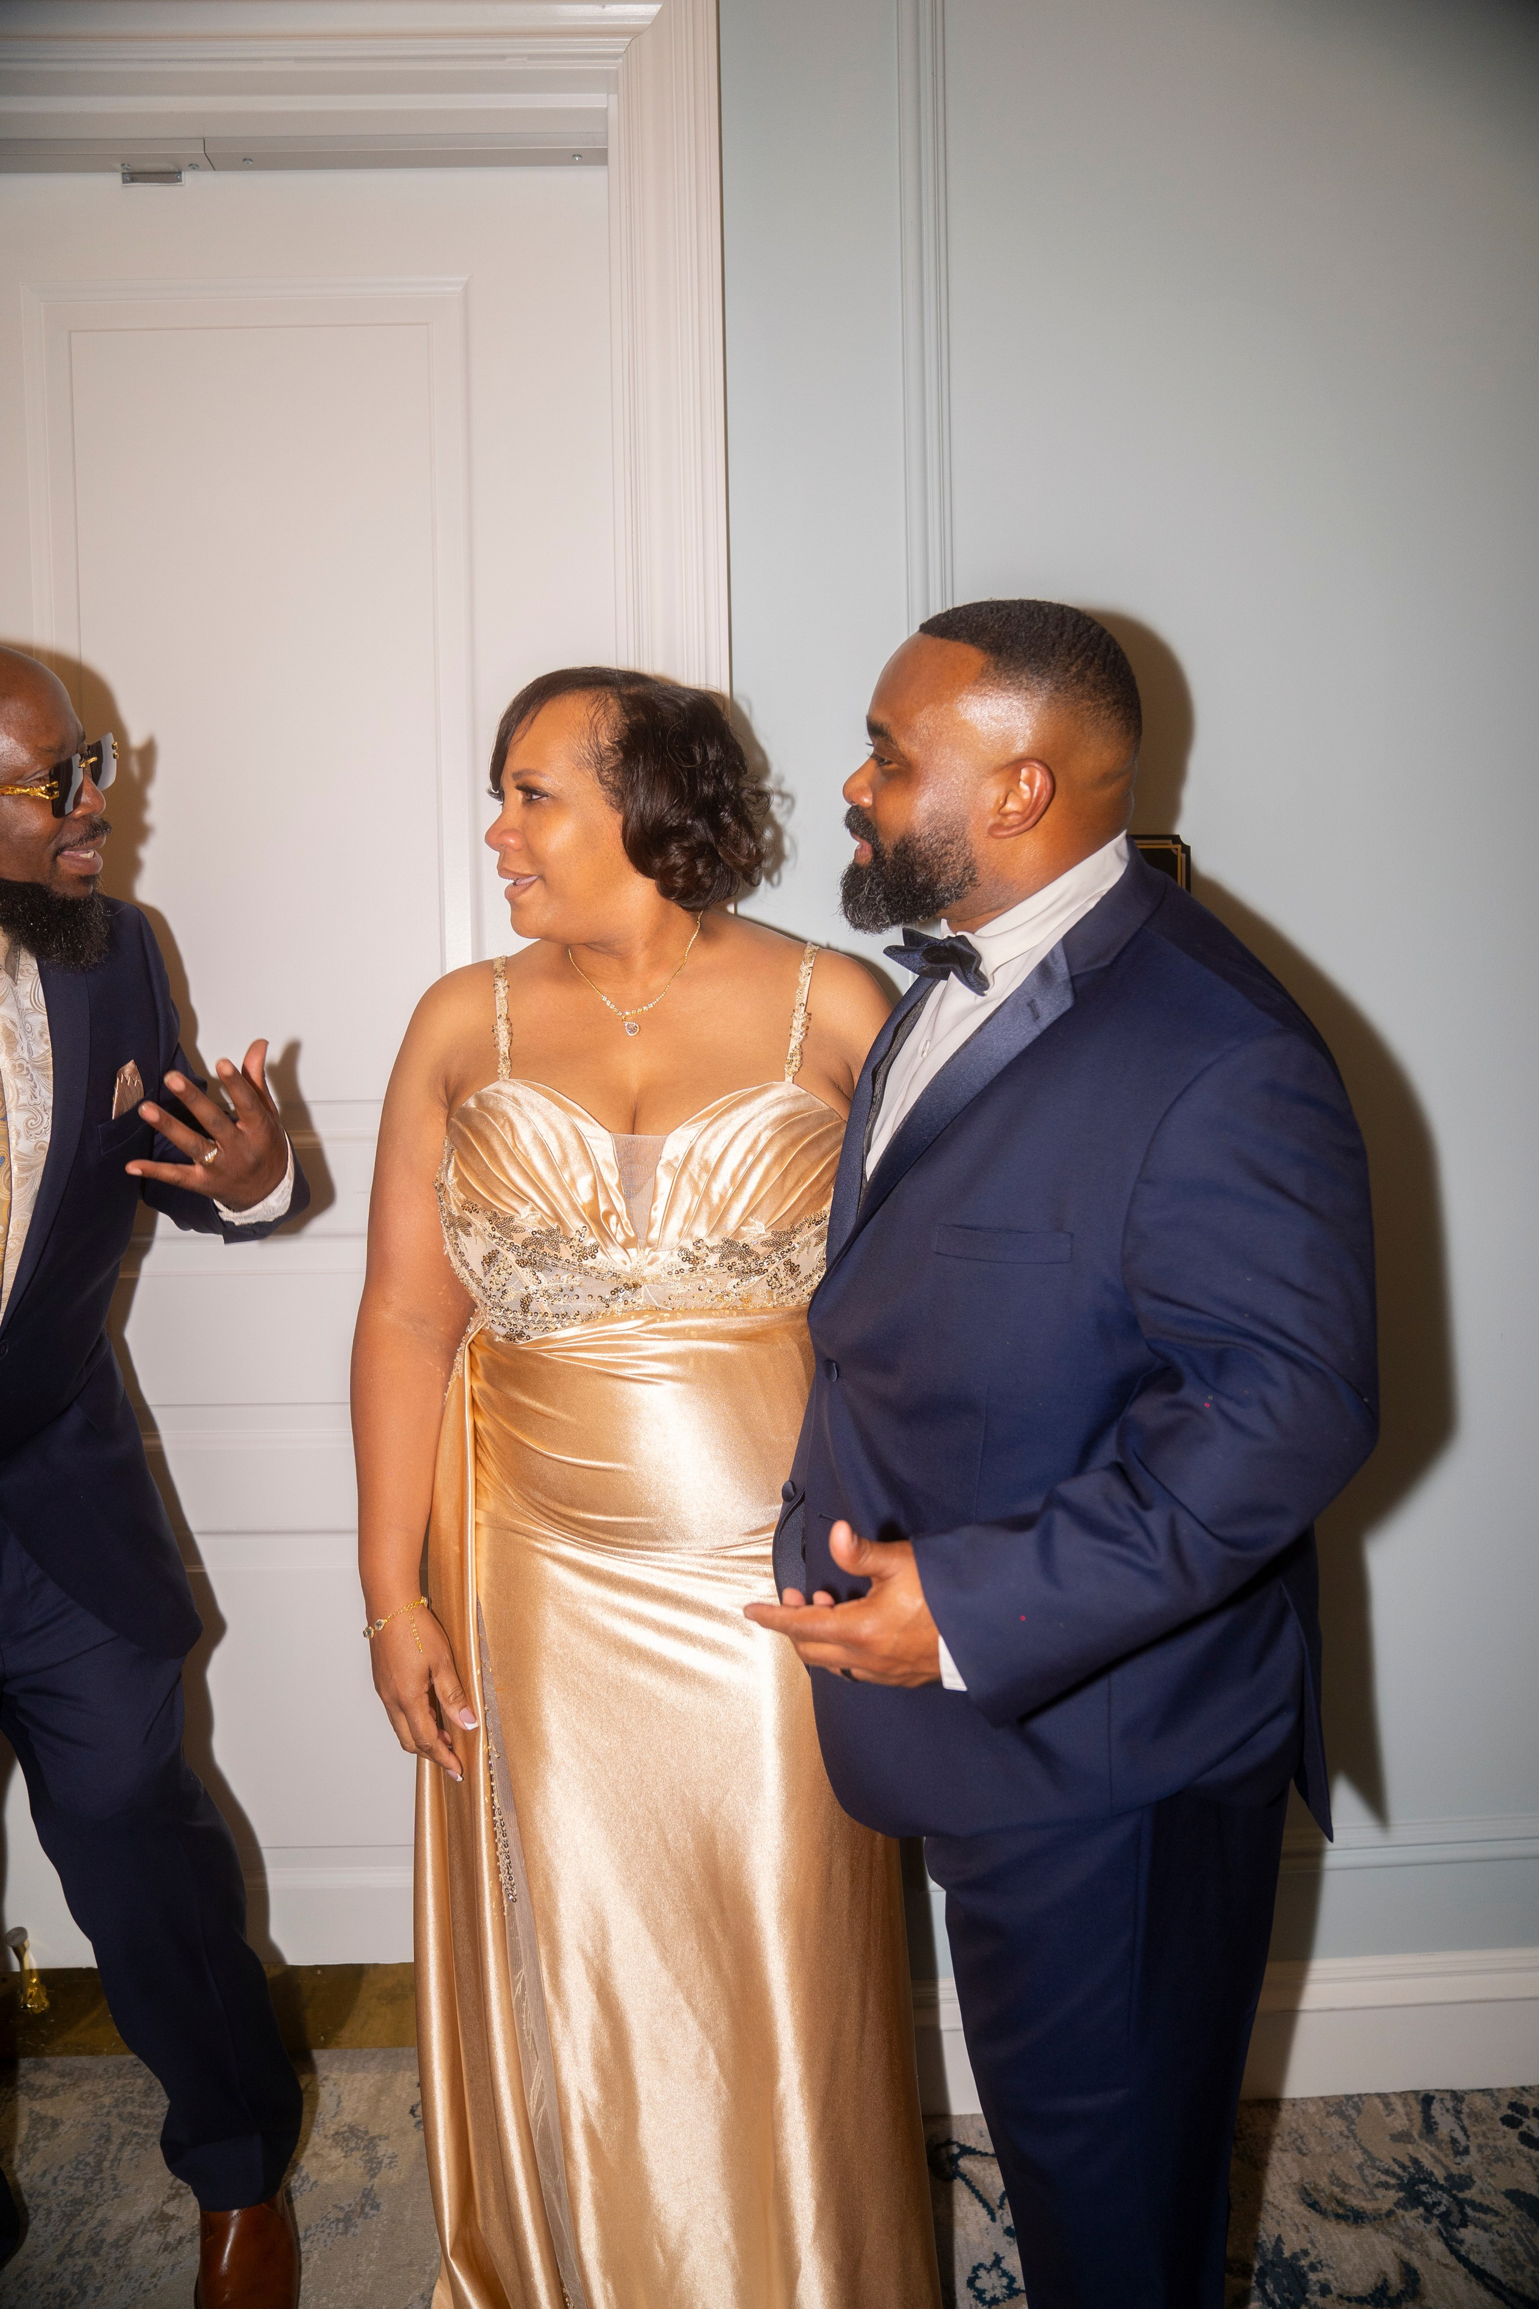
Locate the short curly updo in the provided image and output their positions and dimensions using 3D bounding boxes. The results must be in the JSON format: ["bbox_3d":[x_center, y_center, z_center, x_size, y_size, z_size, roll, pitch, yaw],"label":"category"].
[{"bbox_3d":[-0.118,-0.308,1.300,0.235,0.205,0.200,-2,1,-29],"label":"short curly updo"}]

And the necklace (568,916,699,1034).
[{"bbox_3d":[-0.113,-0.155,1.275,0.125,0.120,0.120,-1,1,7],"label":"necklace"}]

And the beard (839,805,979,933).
[{"bbox_3d":[0.109,-0.228,1.235,0.115,0.107,0.145,-1,1,-14],"label":"beard"}]

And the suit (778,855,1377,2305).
[{"bbox_3d":[0.255,0.510,1.270,0.480,1.530,0.620,-2,1,-33],"label":"suit"}]

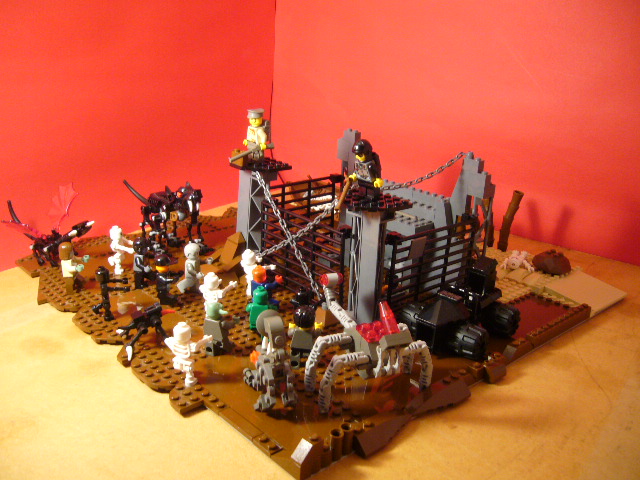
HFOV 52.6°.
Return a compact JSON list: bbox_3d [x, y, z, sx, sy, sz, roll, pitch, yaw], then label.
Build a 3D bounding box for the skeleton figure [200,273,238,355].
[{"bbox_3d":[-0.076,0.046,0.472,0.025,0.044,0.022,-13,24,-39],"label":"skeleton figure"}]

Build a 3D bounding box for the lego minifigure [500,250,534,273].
[{"bbox_3d":[0.193,0.019,0.627,0.031,0.011,0.042,10,20,22],"label":"lego minifigure"}]

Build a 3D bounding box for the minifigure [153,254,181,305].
[{"bbox_3d":[-0.119,0.030,0.505,0.021,0.042,0.025,-4,20,-20],"label":"minifigure"}]

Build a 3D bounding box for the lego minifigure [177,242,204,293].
[{"bbox_3d":[-0.104,0.024,0.528,0.023,0.041,0.026,3,19,1],"label":"lego minifigure"}]

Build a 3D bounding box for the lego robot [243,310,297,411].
[{"bbox_3d":[-0.029,0.068,0.382,0.033,0.061,0.029,-14,25,-41],"label":"lego robot"}]

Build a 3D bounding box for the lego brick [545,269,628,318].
[{"bbox_3d":[0.240,0.047,0.579,0.064,0.011,0.048,-14,25,-41],"label":"lego brick"}]

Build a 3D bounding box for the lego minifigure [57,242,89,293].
[{"bbox_3d":[-0.198,0.022,0.522,0.022,0.043,0.023,-10,22,-33],"label":"lego minifigure"}]

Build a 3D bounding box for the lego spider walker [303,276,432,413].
[{"bbox_3d":[0.025,0.060,0.408,0.078,0.066,0.062,-6,21,-26],"label":"lego spider walker"}]

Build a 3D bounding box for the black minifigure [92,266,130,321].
[{"bbox_3d":[-0.152,0.039,0.474,0.028,0.042,0.023,-4,20,-19],"label":"black minifigure"}]

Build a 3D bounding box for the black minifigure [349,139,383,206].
[{"bbox_3d":[0.030,-0.043,0.422,0.018,0.042,0.025,-23,30,-37],"label":"black minifigure"}]

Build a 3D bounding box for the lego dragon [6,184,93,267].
[{"bbox_3d":[-0.241,-0.013,0.583,0.094,0.063,0.084,10,20,21],"label":"lego dragon"}]

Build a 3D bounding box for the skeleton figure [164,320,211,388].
[{"bbox_3d":[-0.079,0.069,0.396,0.024,0.042,0.022,16,23,35],"label":"skeleton figure"}]

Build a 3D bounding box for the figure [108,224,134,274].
[{"bbox_3d":[-0.173,0.009,0.563,0.025,0.042,0.024,-3,19,-15],"label":"figure"}]

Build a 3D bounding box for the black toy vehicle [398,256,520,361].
[{"bbox_3d":[0.103,0.045,0.478,0.071,0.057,0.086,17,23,37],"label":"black toy vehicle"}]

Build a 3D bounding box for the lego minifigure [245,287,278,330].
[{"bbox_3d":[-0.043,0.052,0.459,0.024,0.040,0.018,7,19,12],"label":"lego minifigure"}]

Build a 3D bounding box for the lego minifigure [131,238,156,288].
[{"bbox_3d":[-0.145,0.019,0.535,0.019,0.042,0.025,-1,19,-9],"label":"lego minifigure"}]

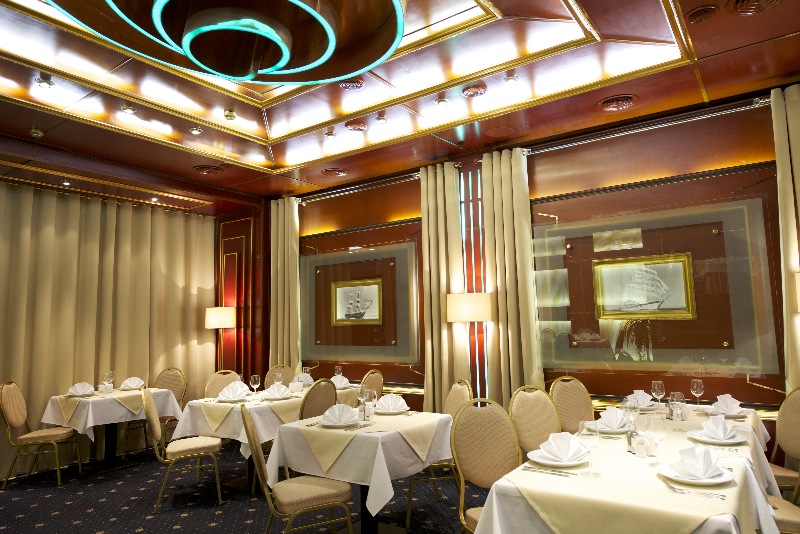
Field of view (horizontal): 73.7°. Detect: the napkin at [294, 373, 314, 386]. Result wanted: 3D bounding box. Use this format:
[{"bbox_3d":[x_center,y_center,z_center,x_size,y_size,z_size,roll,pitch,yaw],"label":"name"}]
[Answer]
[{"bbox_3d":[-1.022,1.217,5.697,0.235,0.130,0.100,-1,-6,-5],"label":"napkin"}]

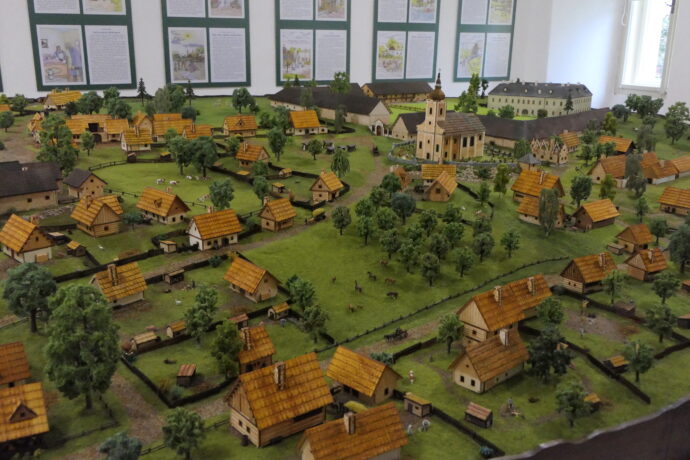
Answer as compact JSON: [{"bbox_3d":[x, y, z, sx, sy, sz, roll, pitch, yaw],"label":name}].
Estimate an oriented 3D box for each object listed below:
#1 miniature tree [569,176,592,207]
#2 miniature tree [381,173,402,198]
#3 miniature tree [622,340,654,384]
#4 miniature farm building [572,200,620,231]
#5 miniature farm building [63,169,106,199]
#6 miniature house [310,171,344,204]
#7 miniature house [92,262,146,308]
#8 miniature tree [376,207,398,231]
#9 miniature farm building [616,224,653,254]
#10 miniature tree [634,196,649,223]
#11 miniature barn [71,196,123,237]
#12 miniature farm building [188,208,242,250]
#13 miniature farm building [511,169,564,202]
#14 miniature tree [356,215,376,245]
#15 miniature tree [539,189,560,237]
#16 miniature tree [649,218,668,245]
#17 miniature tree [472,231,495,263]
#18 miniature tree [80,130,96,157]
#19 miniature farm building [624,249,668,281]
[{"bbox_3d":[0.870,-0.134,2.315,0.080,0.116,0.076,8,19,20],"label":"miniature tree"},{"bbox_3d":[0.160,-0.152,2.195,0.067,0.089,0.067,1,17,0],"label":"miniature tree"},{"bbox_3d":[0.476,0.214,1.023,0.051,0.073,0.051,1,19,0],"label":"miniature tree"},{"bbox_3d":[0.806,-0.053,2.030,0.144,0.071,0.075,-12,22,-35],"label":"miniature farm building"},{"bbox_3d":[-0.765,-0.139,1.851,0.103,0.067,0.084,17,24,38],"label":"miniature farm building"},{"bbox_3d":[-0.074,-0.173,2.533,0.092,0.104,0.129,7,18,19],"label":"miniature house"},{"bbox_3d":[-0.534,0.115,1.486,0.098,0.092,0.095,-16,26,-42],"label":"miniature house"},{"bbox_3d":[0.123,-0.025,1.874,0.071,0.086,0.071,1,17,0],"label":"miniature tree"},{"bbox_3d":[0.888,0.020,1.932,0.072,0.073,0.073,-7,19,-24],"label":"miniature farm building"},{"bbox_3d":[0.963,-0.065,2.054,0.045,0.086,0.045,1,17,0],"label":"miniature tree"},{"bbox_3d":[-0.728,-0.050,1.888,0.131,0.096,0.128,16,23,40],"label":"miniature barn"},{"bbox_3d":[-0.391,-0.015,1.889,0.139,0.119,0.092,-14,23,-40],"label":"miniature farm building"},{"bbox_3d":[0.591,-0.125,1.934,0.079,0.093,0.127,-13,24,-38],"label":"miniature farm building"},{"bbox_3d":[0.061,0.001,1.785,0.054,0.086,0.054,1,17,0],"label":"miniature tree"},{"bbox_3d":[0.626,-0.053,1.936,0.058,0.146,0.058,1,17,0],"label":"miniature tree"},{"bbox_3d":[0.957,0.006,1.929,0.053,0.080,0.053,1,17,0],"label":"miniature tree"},{"bbox_3d":[0.390,0.051,1.766,0.060,0.084,0.057,5,18,12],"label":"miniature tree"},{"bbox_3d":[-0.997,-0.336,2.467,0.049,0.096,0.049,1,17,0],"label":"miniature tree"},{"bbox_3d":[0.818,0.087,1.712,0.076,0.074,0.074,-7,19,-24],"label":"miniature farm building"}]

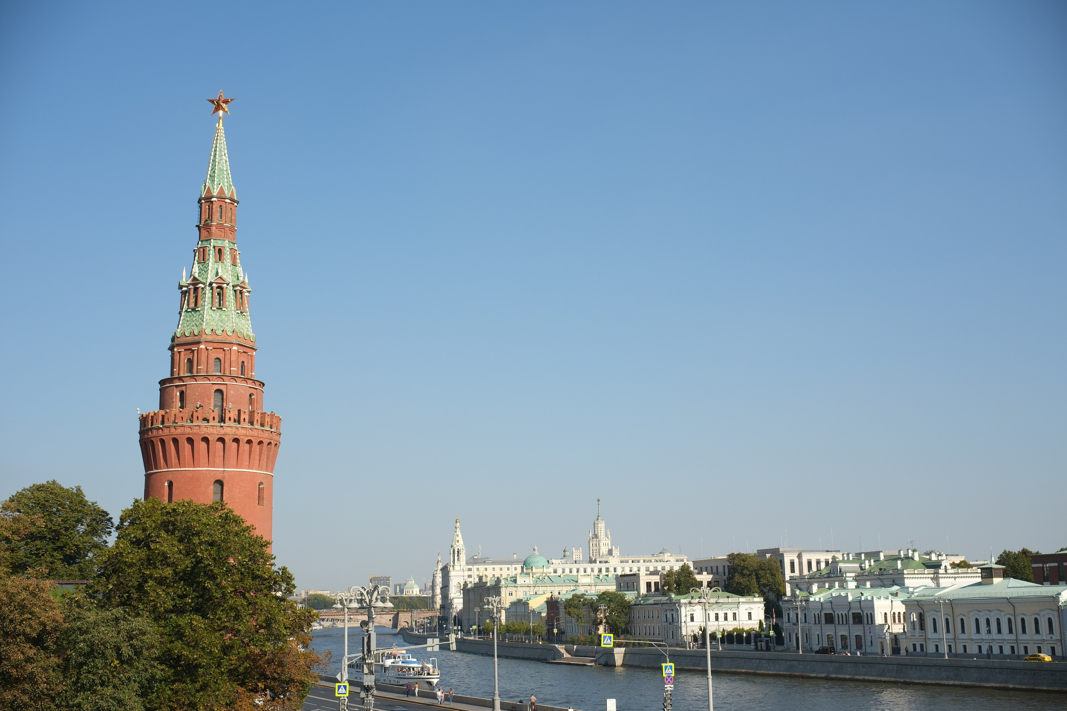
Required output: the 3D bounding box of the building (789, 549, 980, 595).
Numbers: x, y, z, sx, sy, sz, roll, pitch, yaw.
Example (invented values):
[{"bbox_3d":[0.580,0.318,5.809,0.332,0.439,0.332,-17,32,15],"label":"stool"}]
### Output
[{"bbox_3d":[90.230,62.360,310.140,25.000,22.000,43.700,4,-13,-25],"label":"building"}]

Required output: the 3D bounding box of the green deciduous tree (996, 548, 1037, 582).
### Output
[{"bbox_3d":[119.900,58.420,297.760,11.500,22.100,11.000,-6,-13,21],"label":"green deciduous tree"}]

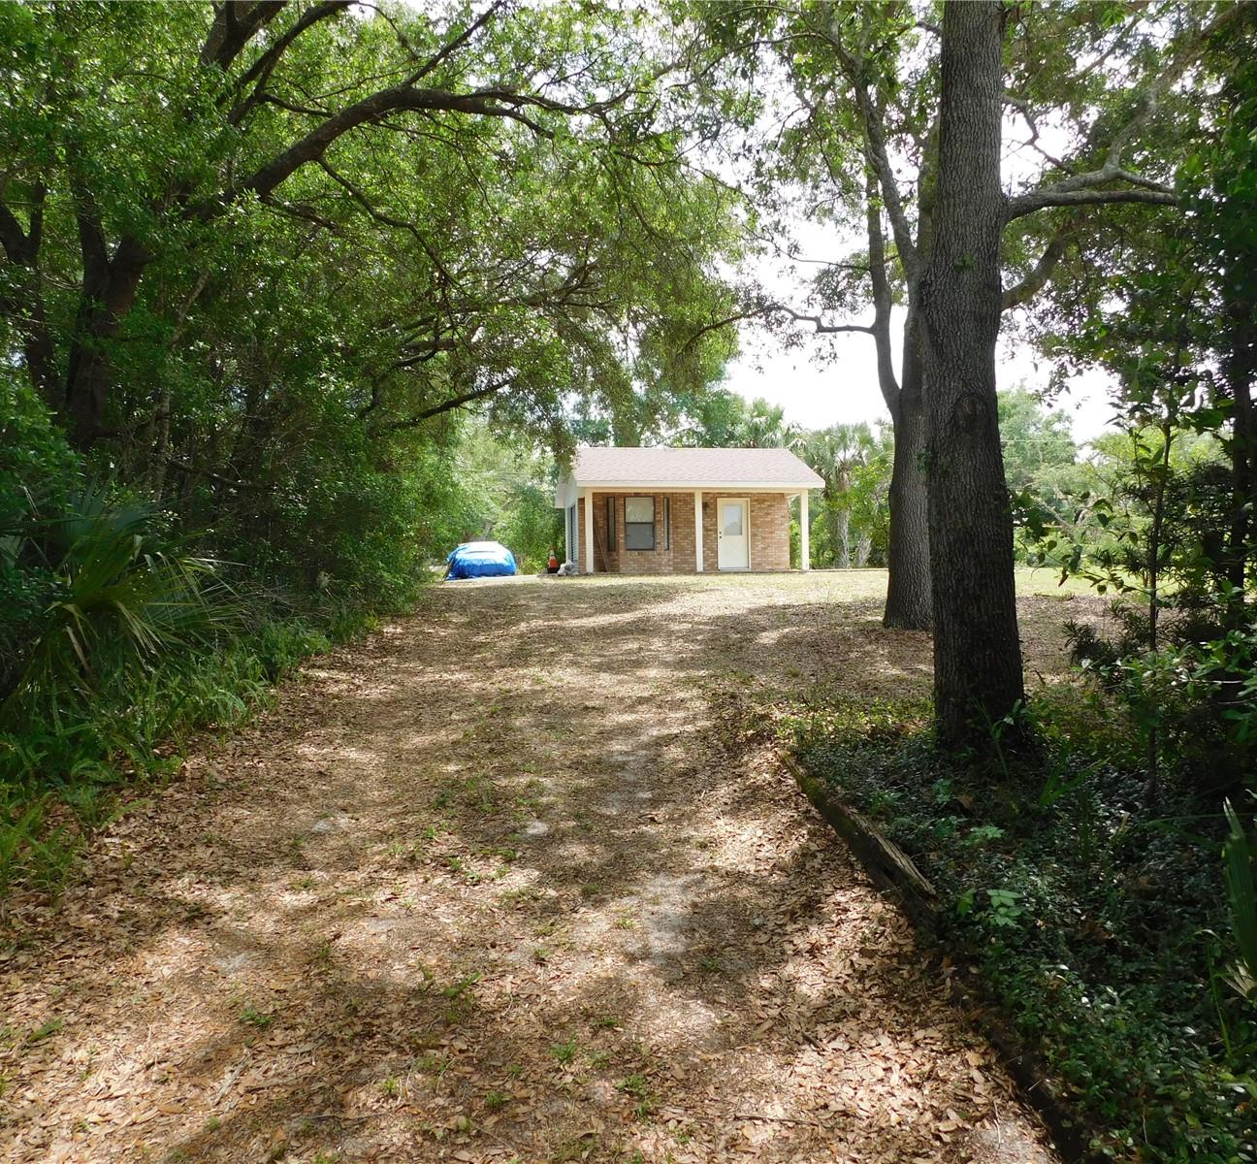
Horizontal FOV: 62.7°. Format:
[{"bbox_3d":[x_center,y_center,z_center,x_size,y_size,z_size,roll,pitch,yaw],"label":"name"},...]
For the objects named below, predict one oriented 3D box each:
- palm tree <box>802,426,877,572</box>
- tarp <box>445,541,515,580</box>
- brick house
[{"bbox_3d":[8.300,-3.370,40.700,2.950,5.800,2.950,-1,0,0],"label":"palm tree"},{"bbox_3d":[-5.050,-0.710,35.400,2.000,1.380,4.600,-1,0,-11],"label":"tarp"},{"bbox_3d":[1.540,-2.200,32.000,7.000,3.880,7.100,-1,0,-9],"label":"brick house"}]

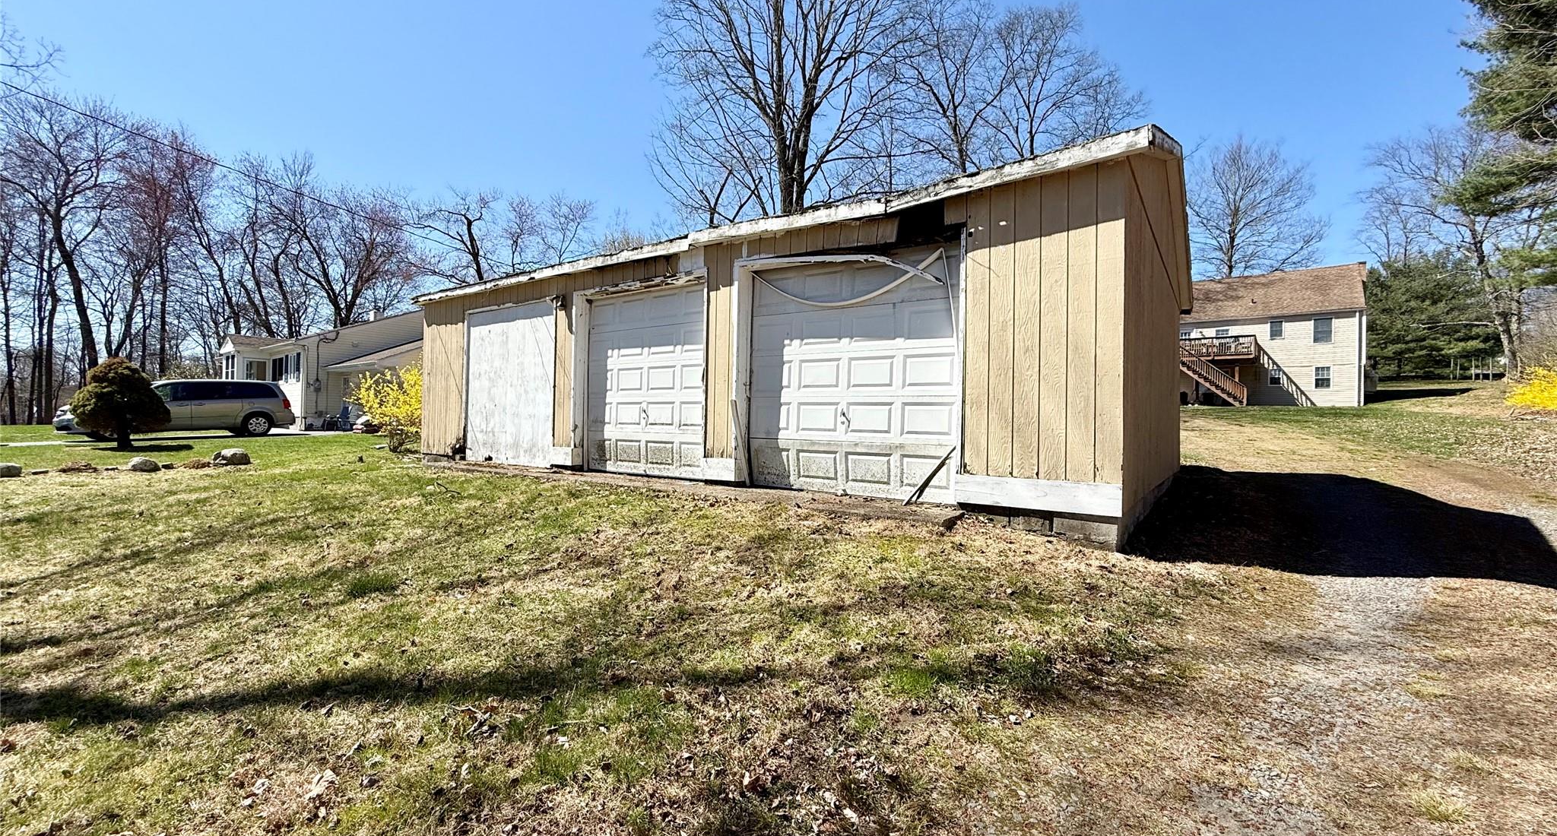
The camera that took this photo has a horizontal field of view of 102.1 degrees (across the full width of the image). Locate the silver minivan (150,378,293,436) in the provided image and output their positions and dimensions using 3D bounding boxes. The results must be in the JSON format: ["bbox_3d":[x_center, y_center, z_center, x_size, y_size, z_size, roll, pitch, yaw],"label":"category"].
[{"bbox_3d":[-17.600,-0.290,18.650,5.140,1.750,2.000,1,0,-42],"label":"silver minivan"}]

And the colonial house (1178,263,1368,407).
[{"bbox_3d":[28.244,-4.600,40.438,13.000,8.400,9.300,0,0,38],"label":"colonial house"}]

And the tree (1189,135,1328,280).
[{"bbox_3d":[36.556,-11.200,50.000,13.000,21.500,13.000,0,0,36],"label":"tree"}]

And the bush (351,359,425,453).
[{"bbox_3d":[-8.283,-0.220,13.900,2.200,2.000,2.000,0,0,36],"label":"bush"}]

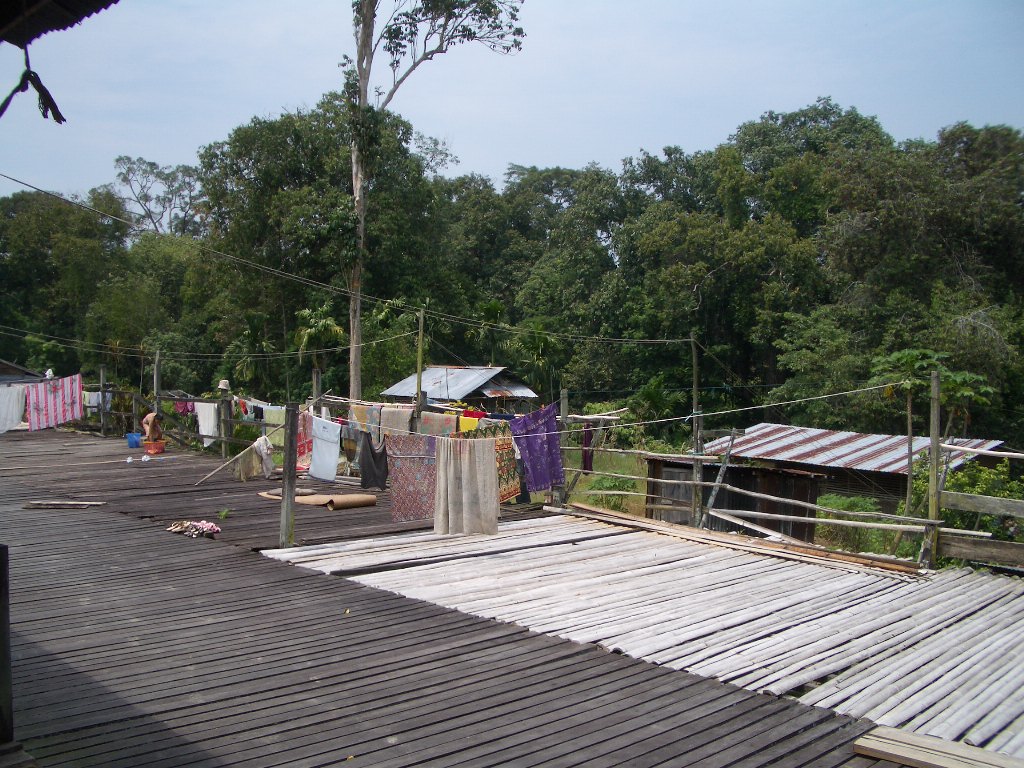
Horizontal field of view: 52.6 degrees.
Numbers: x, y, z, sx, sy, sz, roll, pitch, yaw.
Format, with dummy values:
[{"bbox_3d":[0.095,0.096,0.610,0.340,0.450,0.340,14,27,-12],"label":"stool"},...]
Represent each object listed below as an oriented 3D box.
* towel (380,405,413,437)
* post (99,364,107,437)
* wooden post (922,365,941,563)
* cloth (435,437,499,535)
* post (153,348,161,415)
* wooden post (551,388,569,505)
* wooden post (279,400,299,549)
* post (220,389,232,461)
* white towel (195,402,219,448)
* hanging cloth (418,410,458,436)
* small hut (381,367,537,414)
[{"bbox_3d":[-1.773,0.716,15.884,0.080,0.660,0.775,1,2,-45],"label":"towel"},{"bbox_3d":[-9.306,0.376,23.567,0.095,1.617,0.095,-1,2,-44],"label":"post"},{"bbox_3d":[4.180,0.852,10.300,0.075,1.954,0.075,0,1,-45],"label":"wooden post"},{"bbox_3d":[-0.450,1.014,10.293,0.631,0.961,0.100,2,1,0],"label":"cloth"},{"bbox_3d":[-7.589,0.268,22.103,0.090,1.988,0.090,1,1,-45],"label":"post"},{"bbox_3d":[0.664,0.864,14.178,0.080,1.579,0.080,2,2,-45],"label":"wooden post"},{"bbox_3d":[-2.237,0.922,10.341,0.095,1.448,0.095,3,1,-45],"label":"wooden post"},{"bbox_3d":[-5.266,0.736,19.031,0.100,1.307,0.100,1,1,-45],"label":"post"},{"bbox_3d":[-6.060,0.786,20.512,0.080,0.820,0.906,1,2,-45],"label":"white towel"},{"bbox_3d":[-1.072,0.745,15.171,0.080,0.620,0.819,1,2,-45],"label":"hanging cloth"},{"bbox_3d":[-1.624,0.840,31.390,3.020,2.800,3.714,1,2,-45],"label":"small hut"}]

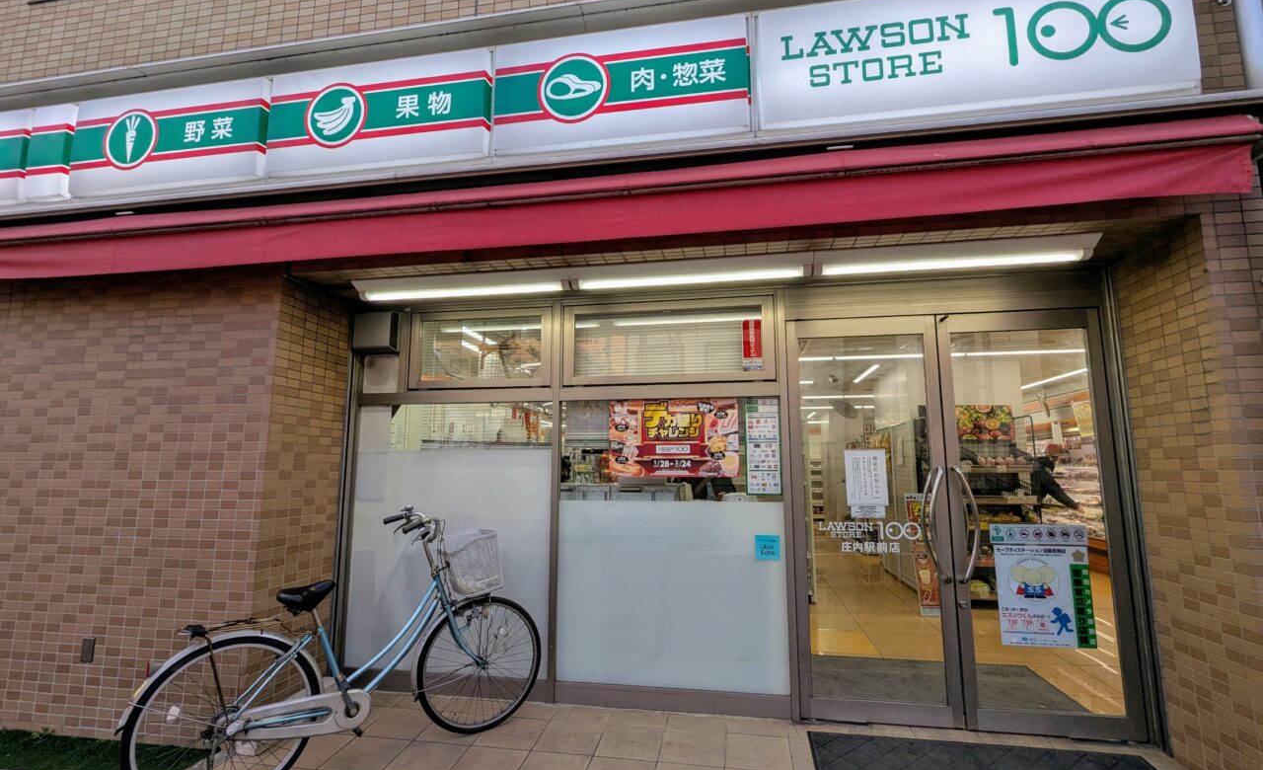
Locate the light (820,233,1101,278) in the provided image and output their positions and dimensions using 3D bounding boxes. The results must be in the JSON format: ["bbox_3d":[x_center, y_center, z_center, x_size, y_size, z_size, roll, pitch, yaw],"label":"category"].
[{"bbox_3d":[1.524,-0.599,2.806,1.250,0.095,0.170,-1,-8,9],"label":"light"}]

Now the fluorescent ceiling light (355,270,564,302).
[{"bbox_3d":[-0.939,-0.537,3.213,1.235,0.095,0.170,-1,-8,9],"label":"fluorescent ceiling light"}]

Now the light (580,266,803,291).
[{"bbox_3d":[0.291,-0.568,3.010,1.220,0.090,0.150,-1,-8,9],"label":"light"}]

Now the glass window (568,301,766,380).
[{"bbox_3d":[0.205,-0.250,3.447,1.183,0.435,0.070,-1,-8,9],"label":"glass window"}]

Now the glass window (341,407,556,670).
[{"bbox_3d":[-1.089,0.896,3.516,1.263,1.573,0.070,-1,-8,9],"label":"glass window"}]

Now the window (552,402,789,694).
[{"bbox_3d":[0.211,0.868,3.300,1.276,1.576,0.070,-1,-8,9],"label":"window"}]

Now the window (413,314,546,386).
[{"bbox_3d":[-0.938,-0.222,3.636,0.861,0.442,0.070,-1,-8,9],"label":"window"}]

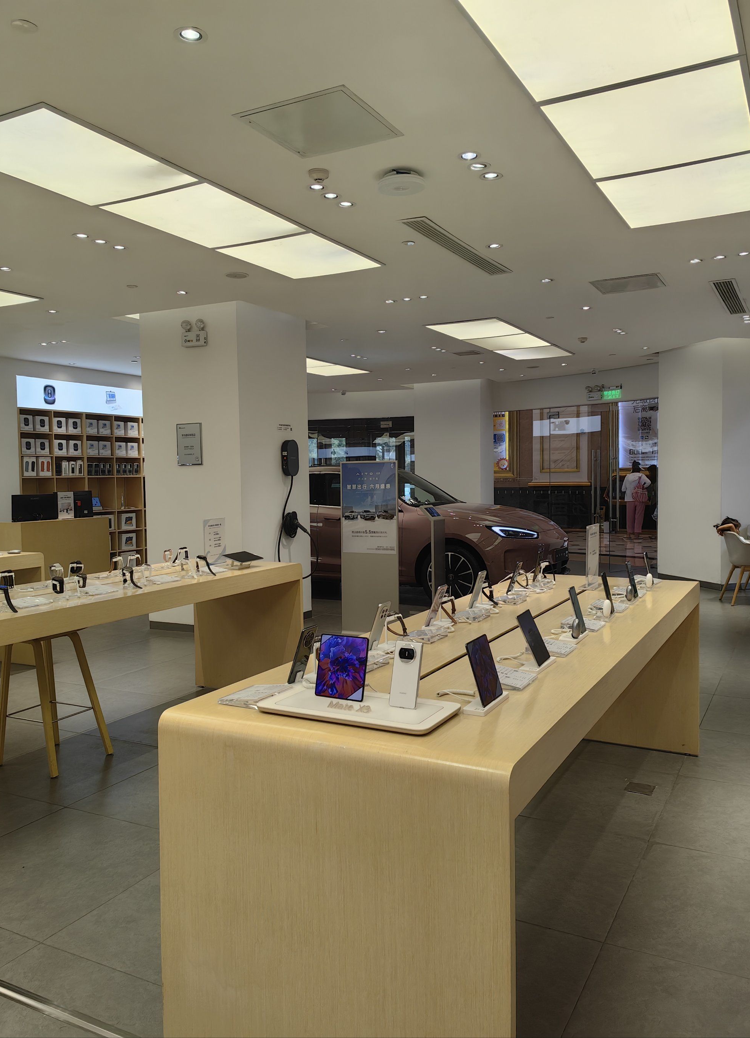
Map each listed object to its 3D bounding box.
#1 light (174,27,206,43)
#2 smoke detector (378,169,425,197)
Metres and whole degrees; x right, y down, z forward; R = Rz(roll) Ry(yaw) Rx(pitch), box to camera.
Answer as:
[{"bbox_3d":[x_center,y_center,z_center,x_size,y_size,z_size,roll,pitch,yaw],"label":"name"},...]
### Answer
[{"bbox_3d":[-0.673,-1.775,2.950,0.109,0.035,0.109,-1,3,0],"label":"light"},{"bbox_3d":[0.141,-1.770,4.268,0.245,0.070,0.245,-1,3,0],"label":"smoke detector"}]

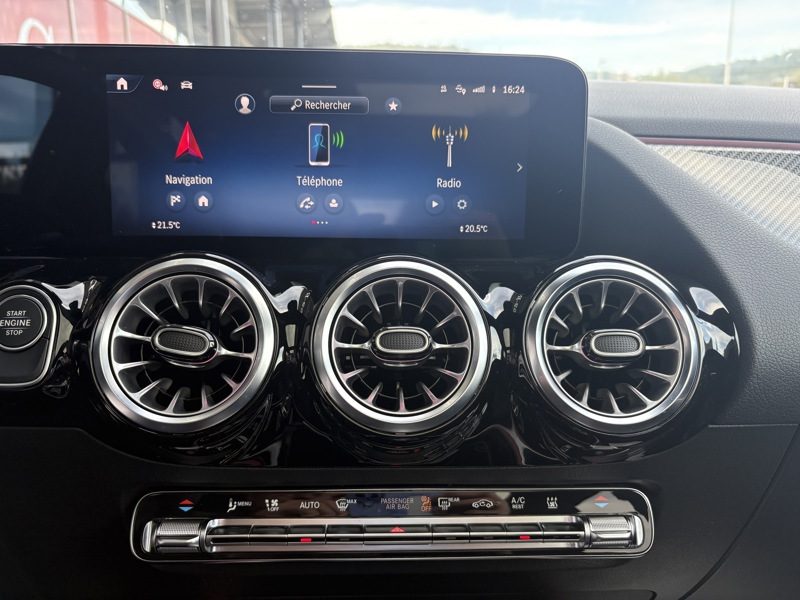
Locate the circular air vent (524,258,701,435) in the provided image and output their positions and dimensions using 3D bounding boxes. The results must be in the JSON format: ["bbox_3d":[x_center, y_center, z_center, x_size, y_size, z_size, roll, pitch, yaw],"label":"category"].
[{"bbox_3d":[0.117,0.028,0.349,0.098,0.098,0.040,0,-6,-1],"label":"circular air vent"}]

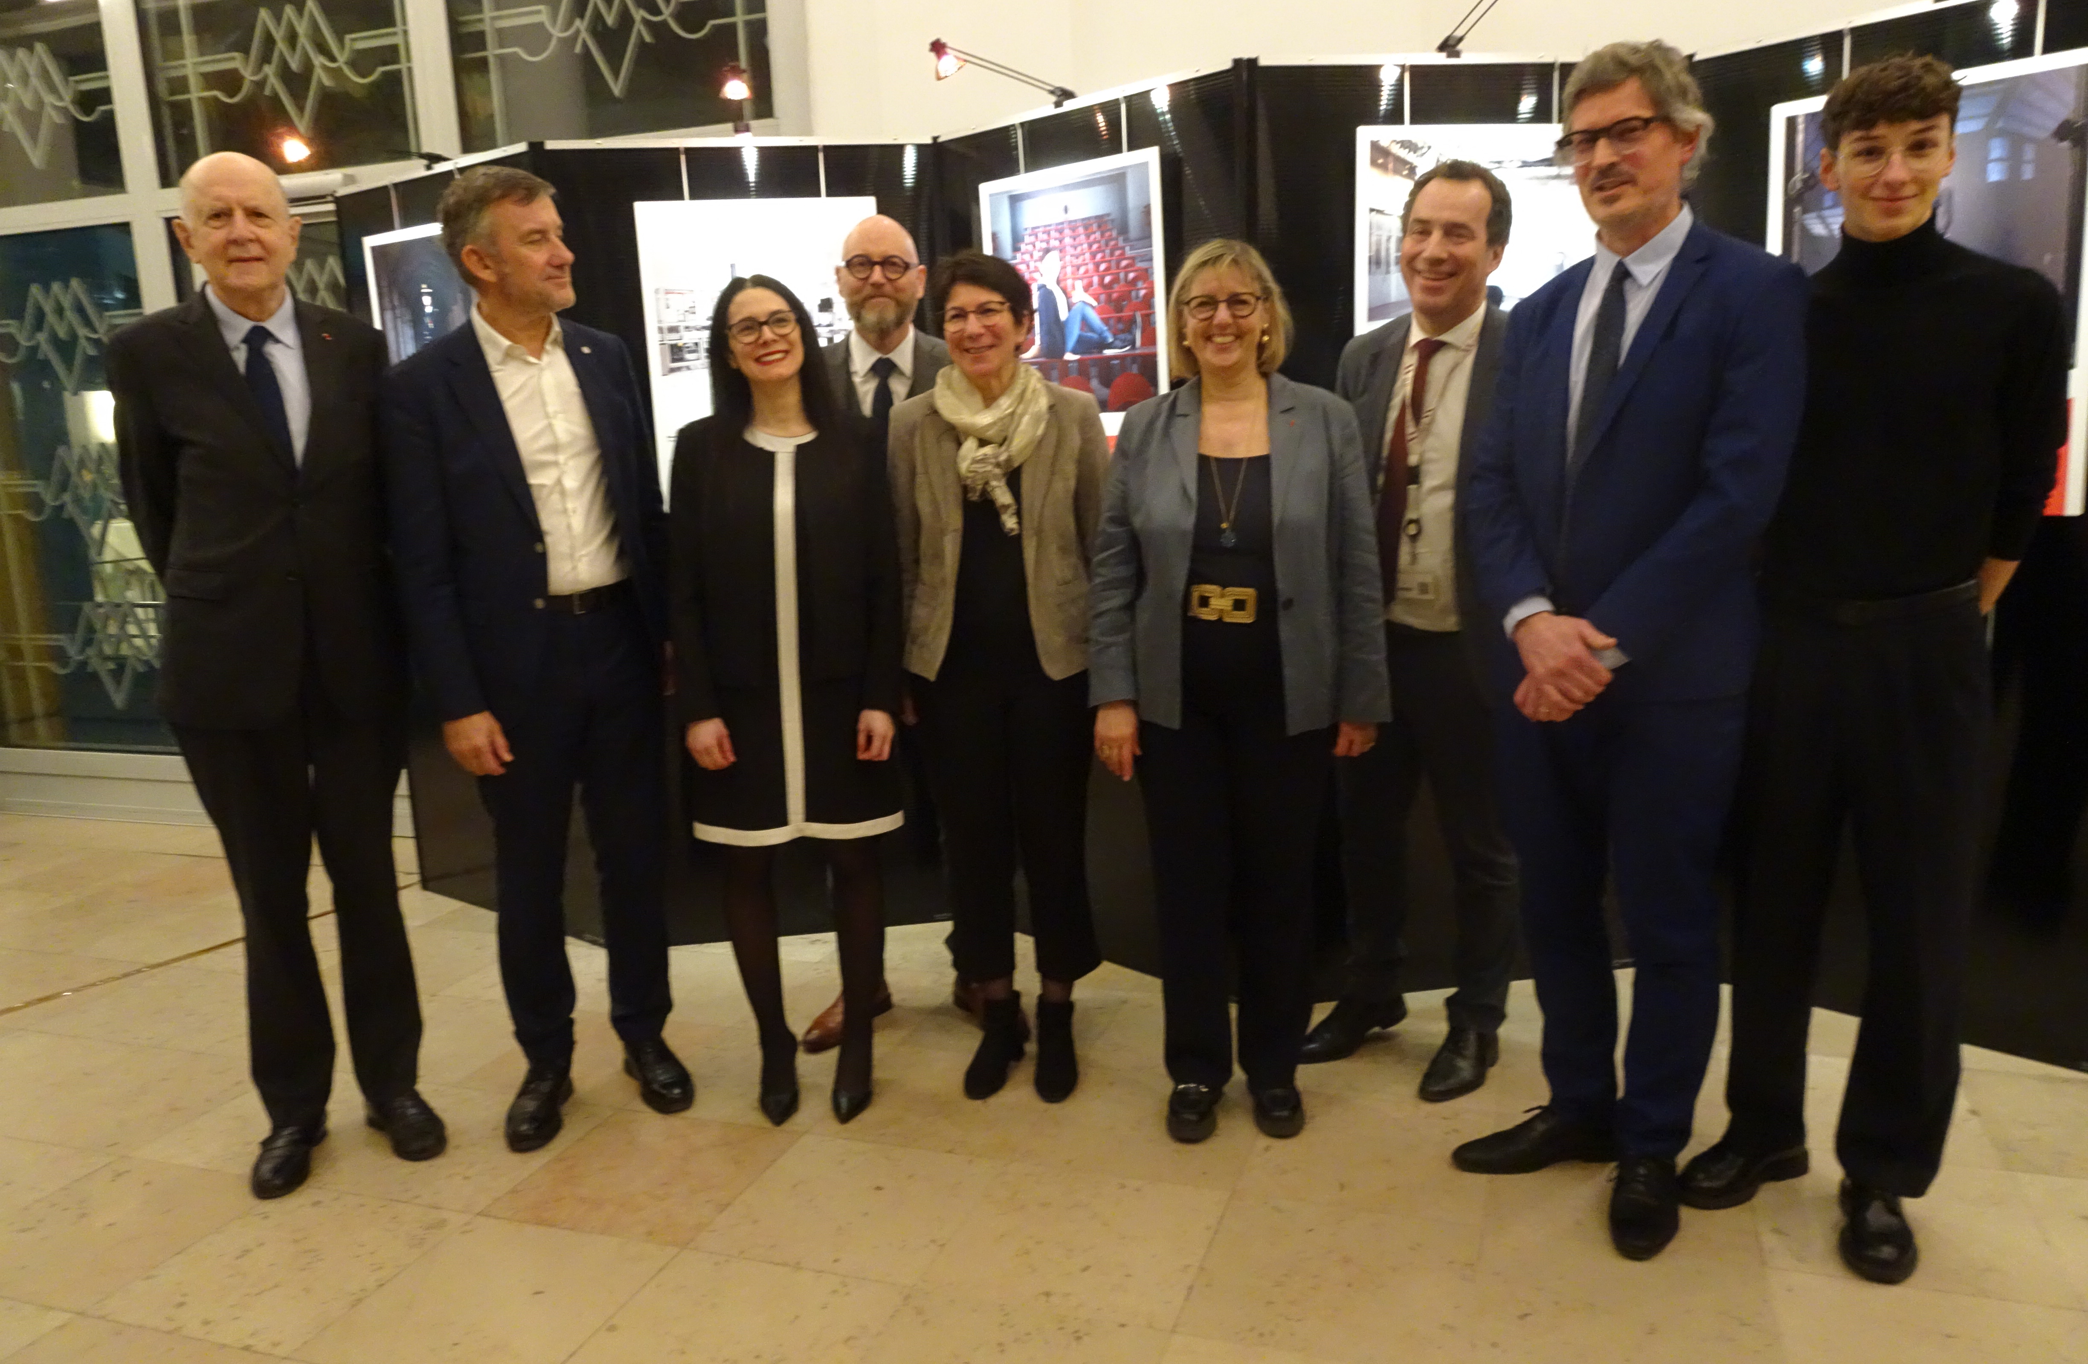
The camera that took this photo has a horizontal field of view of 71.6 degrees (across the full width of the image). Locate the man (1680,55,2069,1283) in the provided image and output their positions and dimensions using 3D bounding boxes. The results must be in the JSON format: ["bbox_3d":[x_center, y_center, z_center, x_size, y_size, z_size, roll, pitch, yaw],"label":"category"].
[{"bbox_3d":[1.178,-0.012,2.134,0.540,1.720,0.380,3,11,32],"label":"man"}]

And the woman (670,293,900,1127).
[{"bbox_3d":[-0.481,0.038,2.756,0.460,1.582,0.320,-4,9,-9],"label":"woman"}]

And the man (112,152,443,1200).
[{"bbox_3d":[-1.332,-0.001,2.575,0.530,1.798,0.370,-7,10,-23],"label":"man"}]

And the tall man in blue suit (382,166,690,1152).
[{"bbox_3d":[-0.926,-0.041,2.729,0.540,1.788,0.360,-8,10,-29],"label":"tall man in blue suit"}]

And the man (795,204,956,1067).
[{"bbox_3d":[-0.301,-0.090,3.051,0.530,1.723,0.350,-3,9,-4],"label":"man"}]

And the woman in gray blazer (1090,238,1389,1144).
[{"bbox_3d":[0.353,0.025,2.587,0.560,1.582,0.350,-1,9,9],"label":"woman in gray blazer"}]

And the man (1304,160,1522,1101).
[{"bbox_3d":[0.730,-0.092,2.765,0.530,1.719,0.370,3,11,32],"label":"man"}]

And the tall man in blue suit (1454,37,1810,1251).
[{"bbox_3d":[0.866,-0.041,2.226,0.560,1.778,0.420,5,12,39],"label":"tall man in blue suit"}]

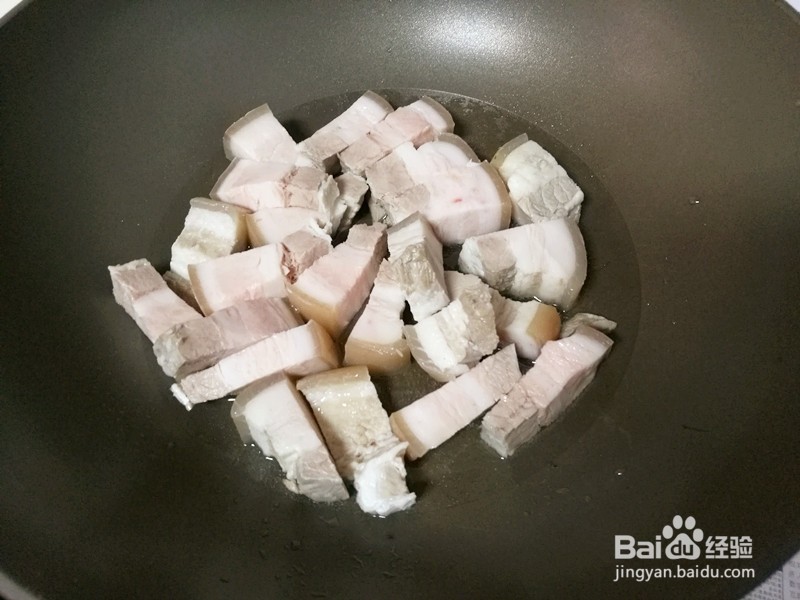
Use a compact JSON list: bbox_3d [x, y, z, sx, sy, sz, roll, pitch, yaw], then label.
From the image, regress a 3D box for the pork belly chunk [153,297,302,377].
[{"bbox_3d":[-0.066,0.016,0.250,0.051,0.018,0.019,-18,61,-8],"label":"pork belly chunk"}]

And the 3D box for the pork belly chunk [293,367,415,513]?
[{"bbox_3d":[-0.015,0.051,0.222,0.024,0.021,0.045,-21,62,-11],"label":"pork belly chunk"}]

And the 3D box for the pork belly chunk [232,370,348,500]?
[{"bbox_3d":[-0.038,0.053,0.224,0.019,0.021,0.045,-29,64,-15],"label":"pork belly chunk"}]

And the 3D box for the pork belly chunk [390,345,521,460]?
[{"bbox_3d":[0.022,0.038,0.232,0.048,0.019,0.014,-32,76,-11],"label":"pork belly chunk"}]

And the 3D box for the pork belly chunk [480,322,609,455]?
[{"bbox_3d":[0.056,0.035,0.242,0.057,0.020,0.017,-39,67,-19],"label":"pork belly chunk"}]

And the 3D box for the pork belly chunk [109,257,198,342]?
[{"bbox_3d":[-0.099,0.004,0.261,0.018,0.019,0.042,-38,74,-19],"label":"pork belly chunk"}]

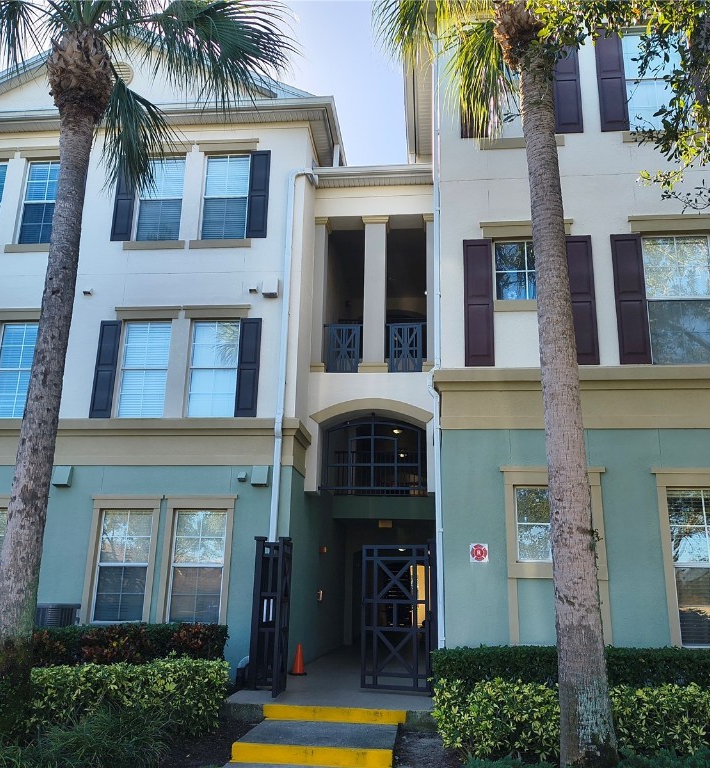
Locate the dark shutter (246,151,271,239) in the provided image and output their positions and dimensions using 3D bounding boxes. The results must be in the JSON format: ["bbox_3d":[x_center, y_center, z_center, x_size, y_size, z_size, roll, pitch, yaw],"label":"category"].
[{"bbox_3d":[-1.791,-3.560,13.807,0.365,1.819,0.050,0,-16,5],"label":"dark shutter"}]

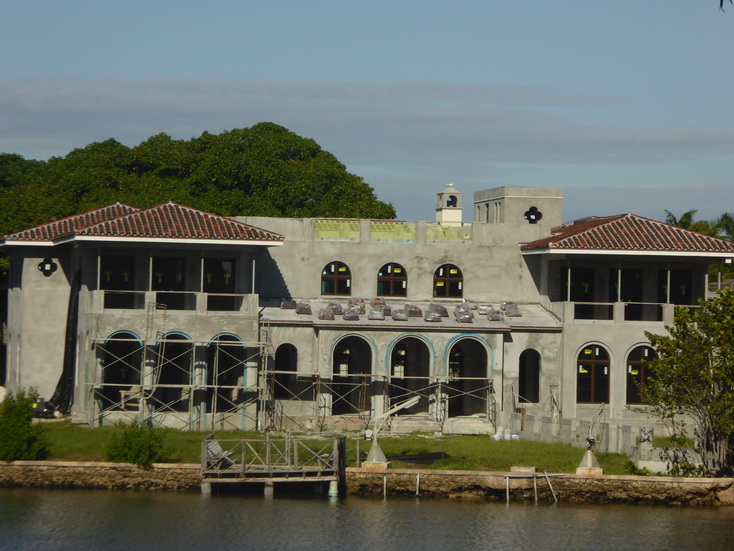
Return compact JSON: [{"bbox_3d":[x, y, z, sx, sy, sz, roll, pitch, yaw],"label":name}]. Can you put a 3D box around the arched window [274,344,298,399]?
[{"bbox_3d":[-3.465,4.164,169.935,1.008,2.438,0.200,1,-1,-10],"label":"arched window"}]

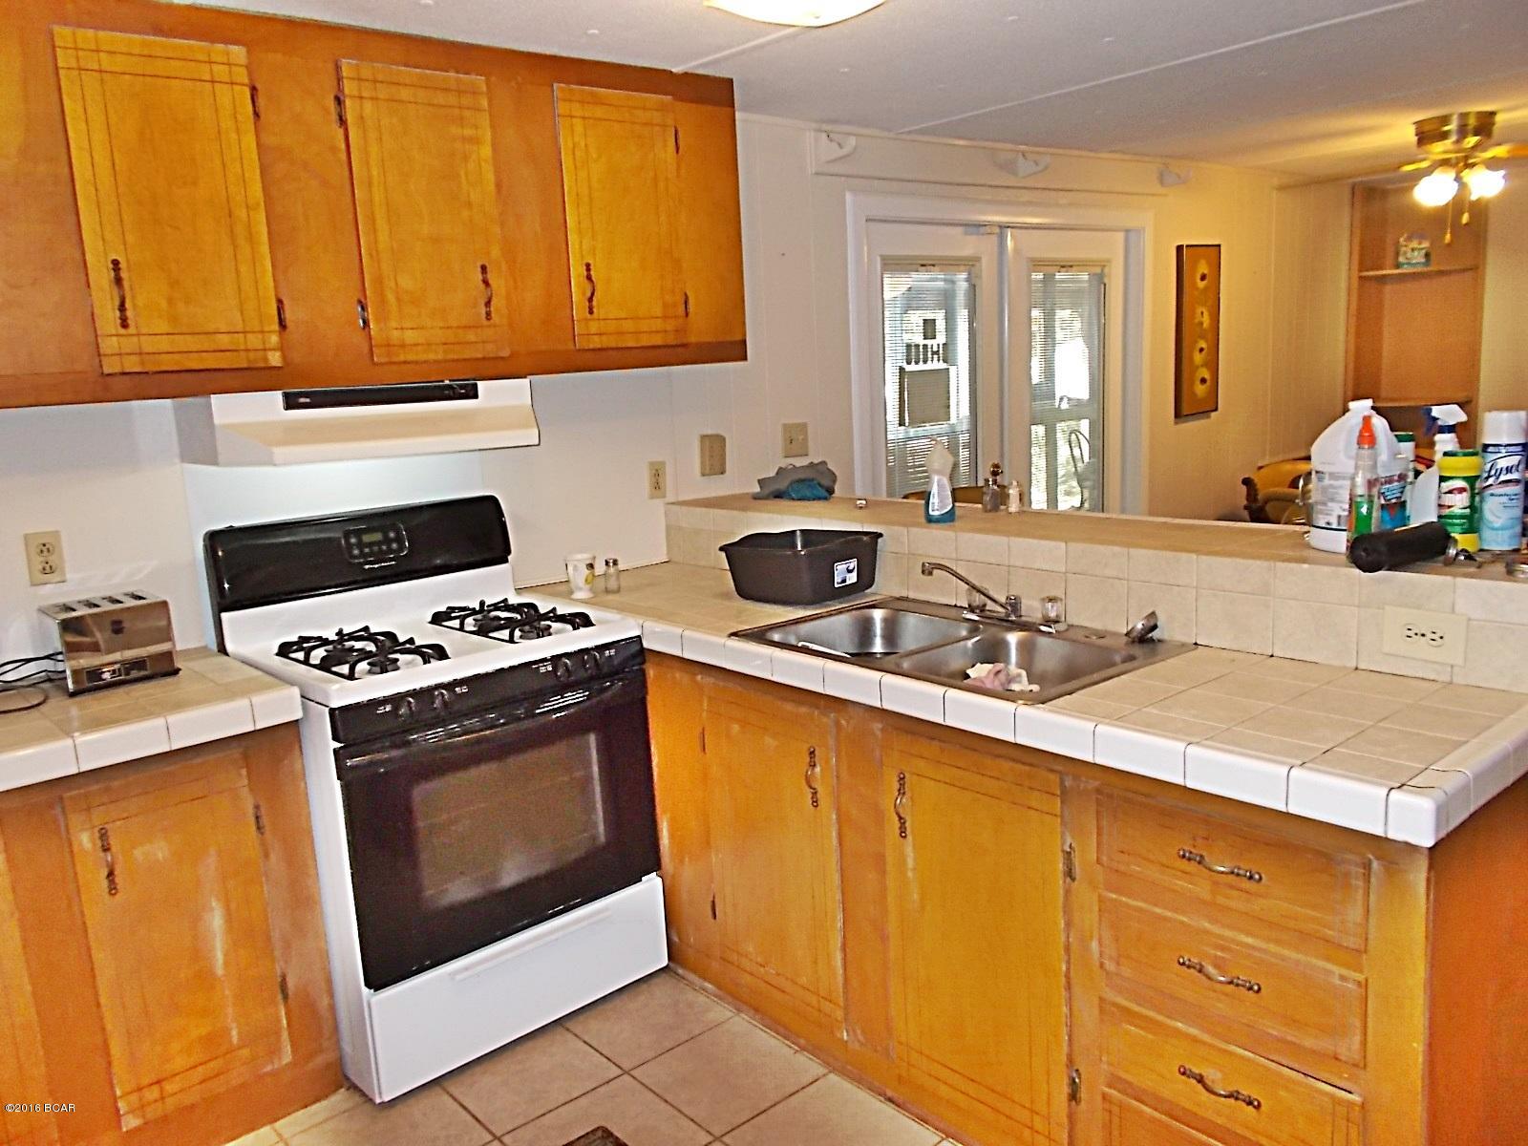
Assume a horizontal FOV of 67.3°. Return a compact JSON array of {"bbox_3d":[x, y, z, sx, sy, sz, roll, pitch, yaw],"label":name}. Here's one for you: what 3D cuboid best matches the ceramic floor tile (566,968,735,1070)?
[{"bbox_3d":[-0.280,1.056,2.729,0.306,0.010,0.306,-12,13,-39],"label":"ceramic floor tile"}]

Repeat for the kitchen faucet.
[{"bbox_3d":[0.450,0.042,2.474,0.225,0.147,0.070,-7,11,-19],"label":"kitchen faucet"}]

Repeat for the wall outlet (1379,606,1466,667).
[{"bbox_3d":[1.094,0.105,1.907,0.010,0.082,0.126,-12,13,-39],"label":"wall outlet"}]

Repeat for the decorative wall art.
[{"bbox_3d":[2.033,-1.133,5.377,0.315,0.775,0.045,-12,13,-39],"label":"decorative wall art"}]

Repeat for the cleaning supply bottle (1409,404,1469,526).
[{"bbox_3d":[1.340,-0.194,2.274,0.110,0.270,0.070,3,12,30],"label":"cleaning supply bottle"}]

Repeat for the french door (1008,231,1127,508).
[{"bbox_3d":[1.368,-0.508,5.202,0.910,2.020,0.050,-12,14,-40],"label":"french door"}]

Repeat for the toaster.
[{"bbox_3d":[-1.433,0.149,2.519,0.220,0.168,0.195,-12,14,-40],"label":"toaster"}]

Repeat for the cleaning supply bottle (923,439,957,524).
[{"bbox_3d":[0.444,-0.231,2.912,0.083,0.204,0.060,-1,11,9],"label":"cleaning supply bottle"}]

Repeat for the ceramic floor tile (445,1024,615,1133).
[{"bbox_3d":[-0.519,1.106,2.535,0.306,0.010,0.306,-12,13,-39],"label":"ceramic floor tile"}]

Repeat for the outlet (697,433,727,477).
[{"bbox_3d":[-0.158,-0.371,3.636,0.075,0.124,0.038,-12,13,-39],"label":"outlet"}]

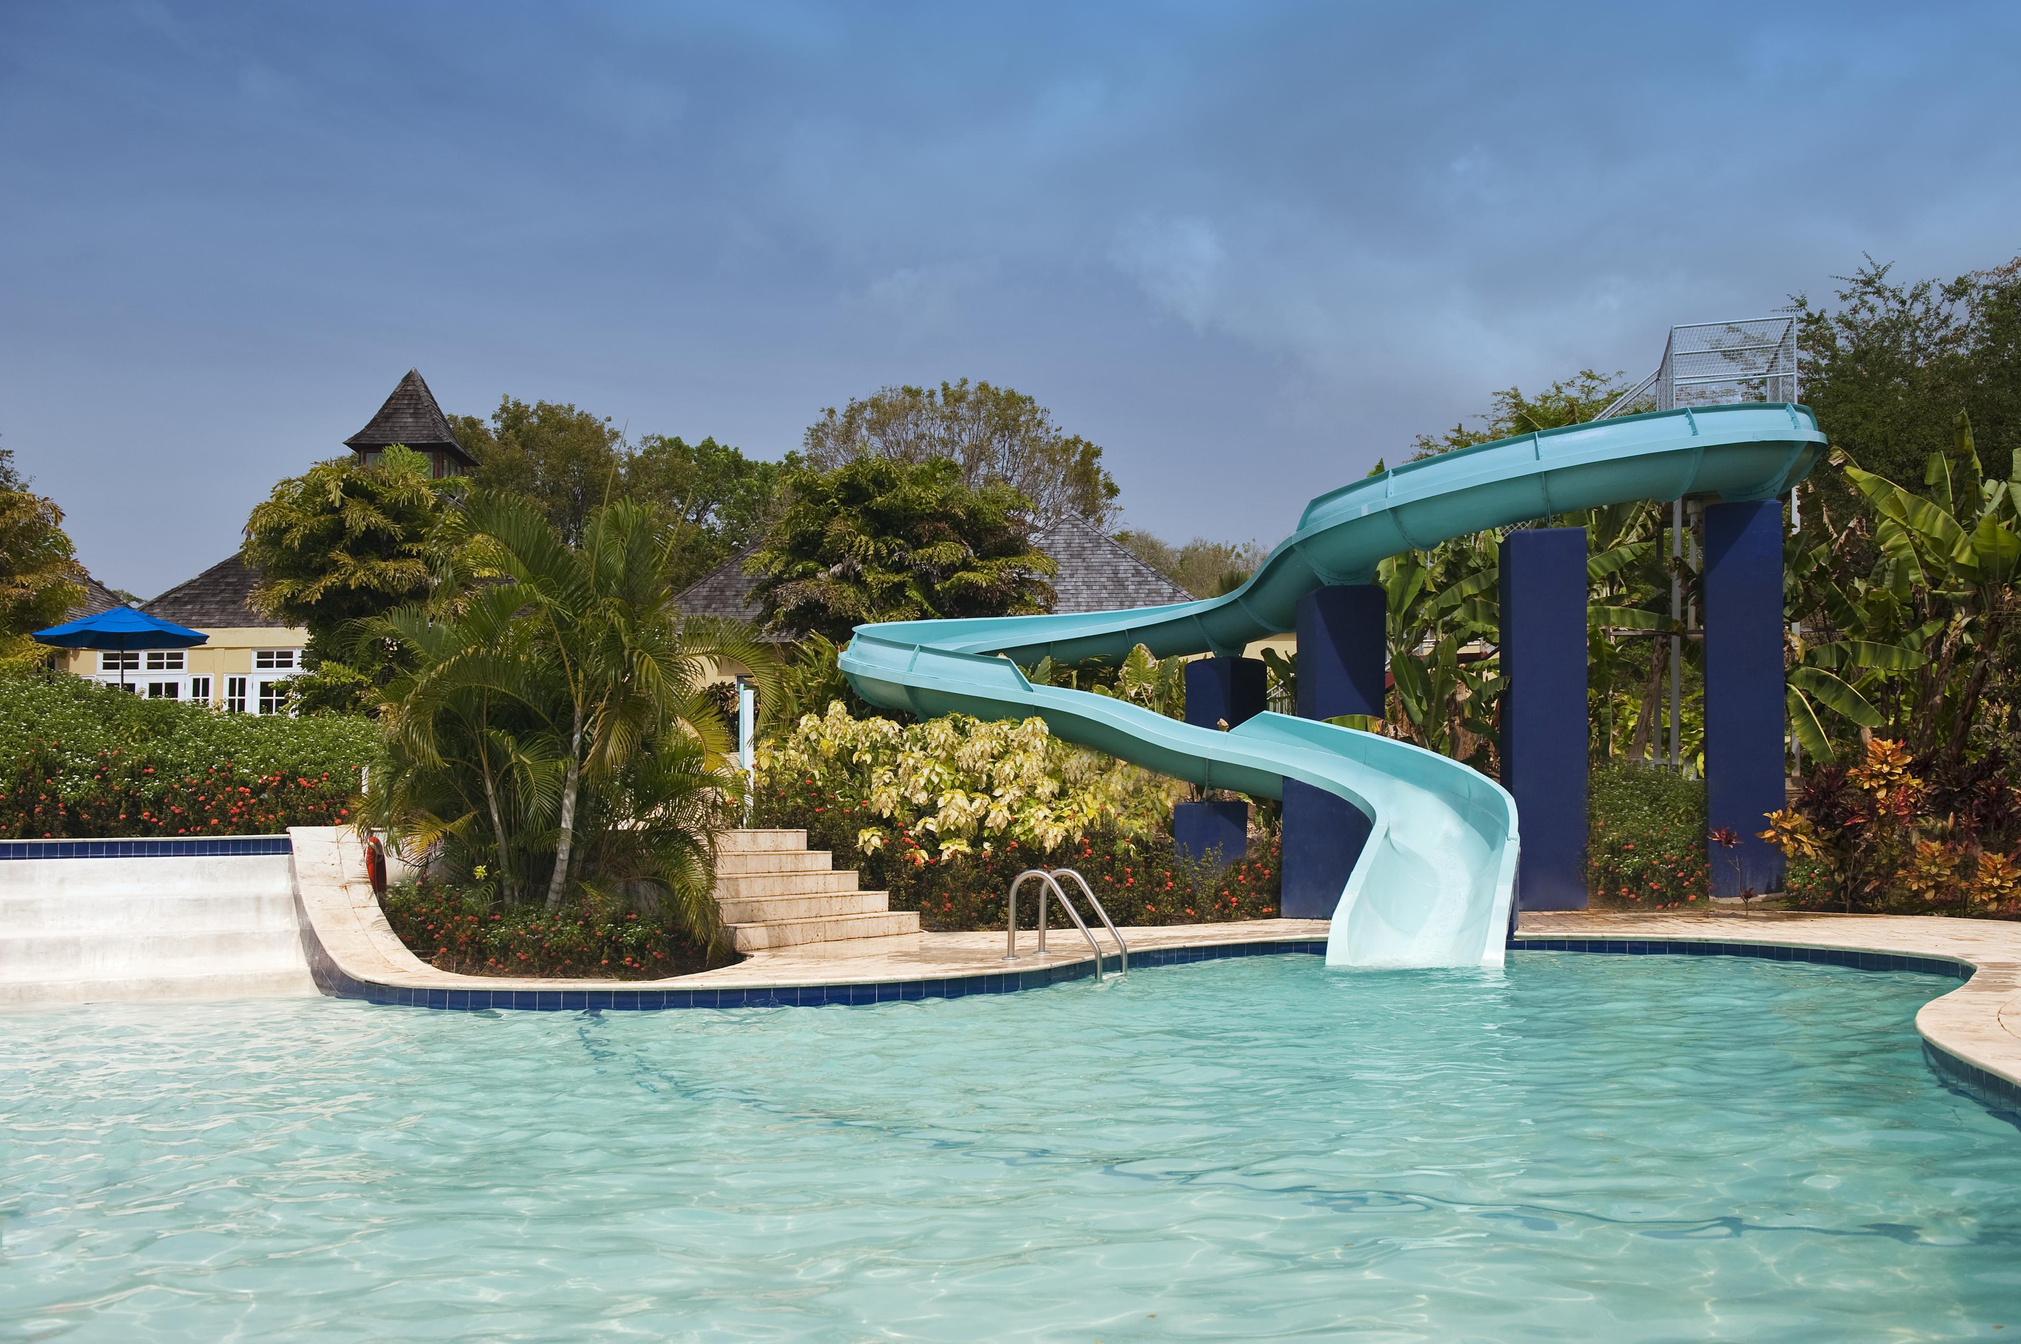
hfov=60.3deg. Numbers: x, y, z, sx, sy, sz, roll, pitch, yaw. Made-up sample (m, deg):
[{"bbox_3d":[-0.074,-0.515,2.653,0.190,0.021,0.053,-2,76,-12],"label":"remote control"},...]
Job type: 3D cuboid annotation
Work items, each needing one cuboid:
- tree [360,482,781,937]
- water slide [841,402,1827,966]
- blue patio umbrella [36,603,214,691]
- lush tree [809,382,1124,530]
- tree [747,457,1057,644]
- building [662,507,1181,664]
[{"bbox_3d":[-2.970,0.280,11.900,2.800,3.050,2.700,0,-3,0],"label":"tree"},{"bbox_3d":[3.600,-0.350,15.900,10.600,5.300,7.400,0,-3,5],"label":"water slide"},{"bbox_3d":[-12.750,0.250,25.000,2.600,2.400,2.600,0,-3,0],"label":"blue patio umbrella"},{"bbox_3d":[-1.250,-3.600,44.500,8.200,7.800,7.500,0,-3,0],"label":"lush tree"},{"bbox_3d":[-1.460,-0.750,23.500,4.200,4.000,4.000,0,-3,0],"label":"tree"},{"bbox_3d":[-1.450,-0.600,33.000,10.300,4.900,8.000,0,-3,0],"label":"building"}]

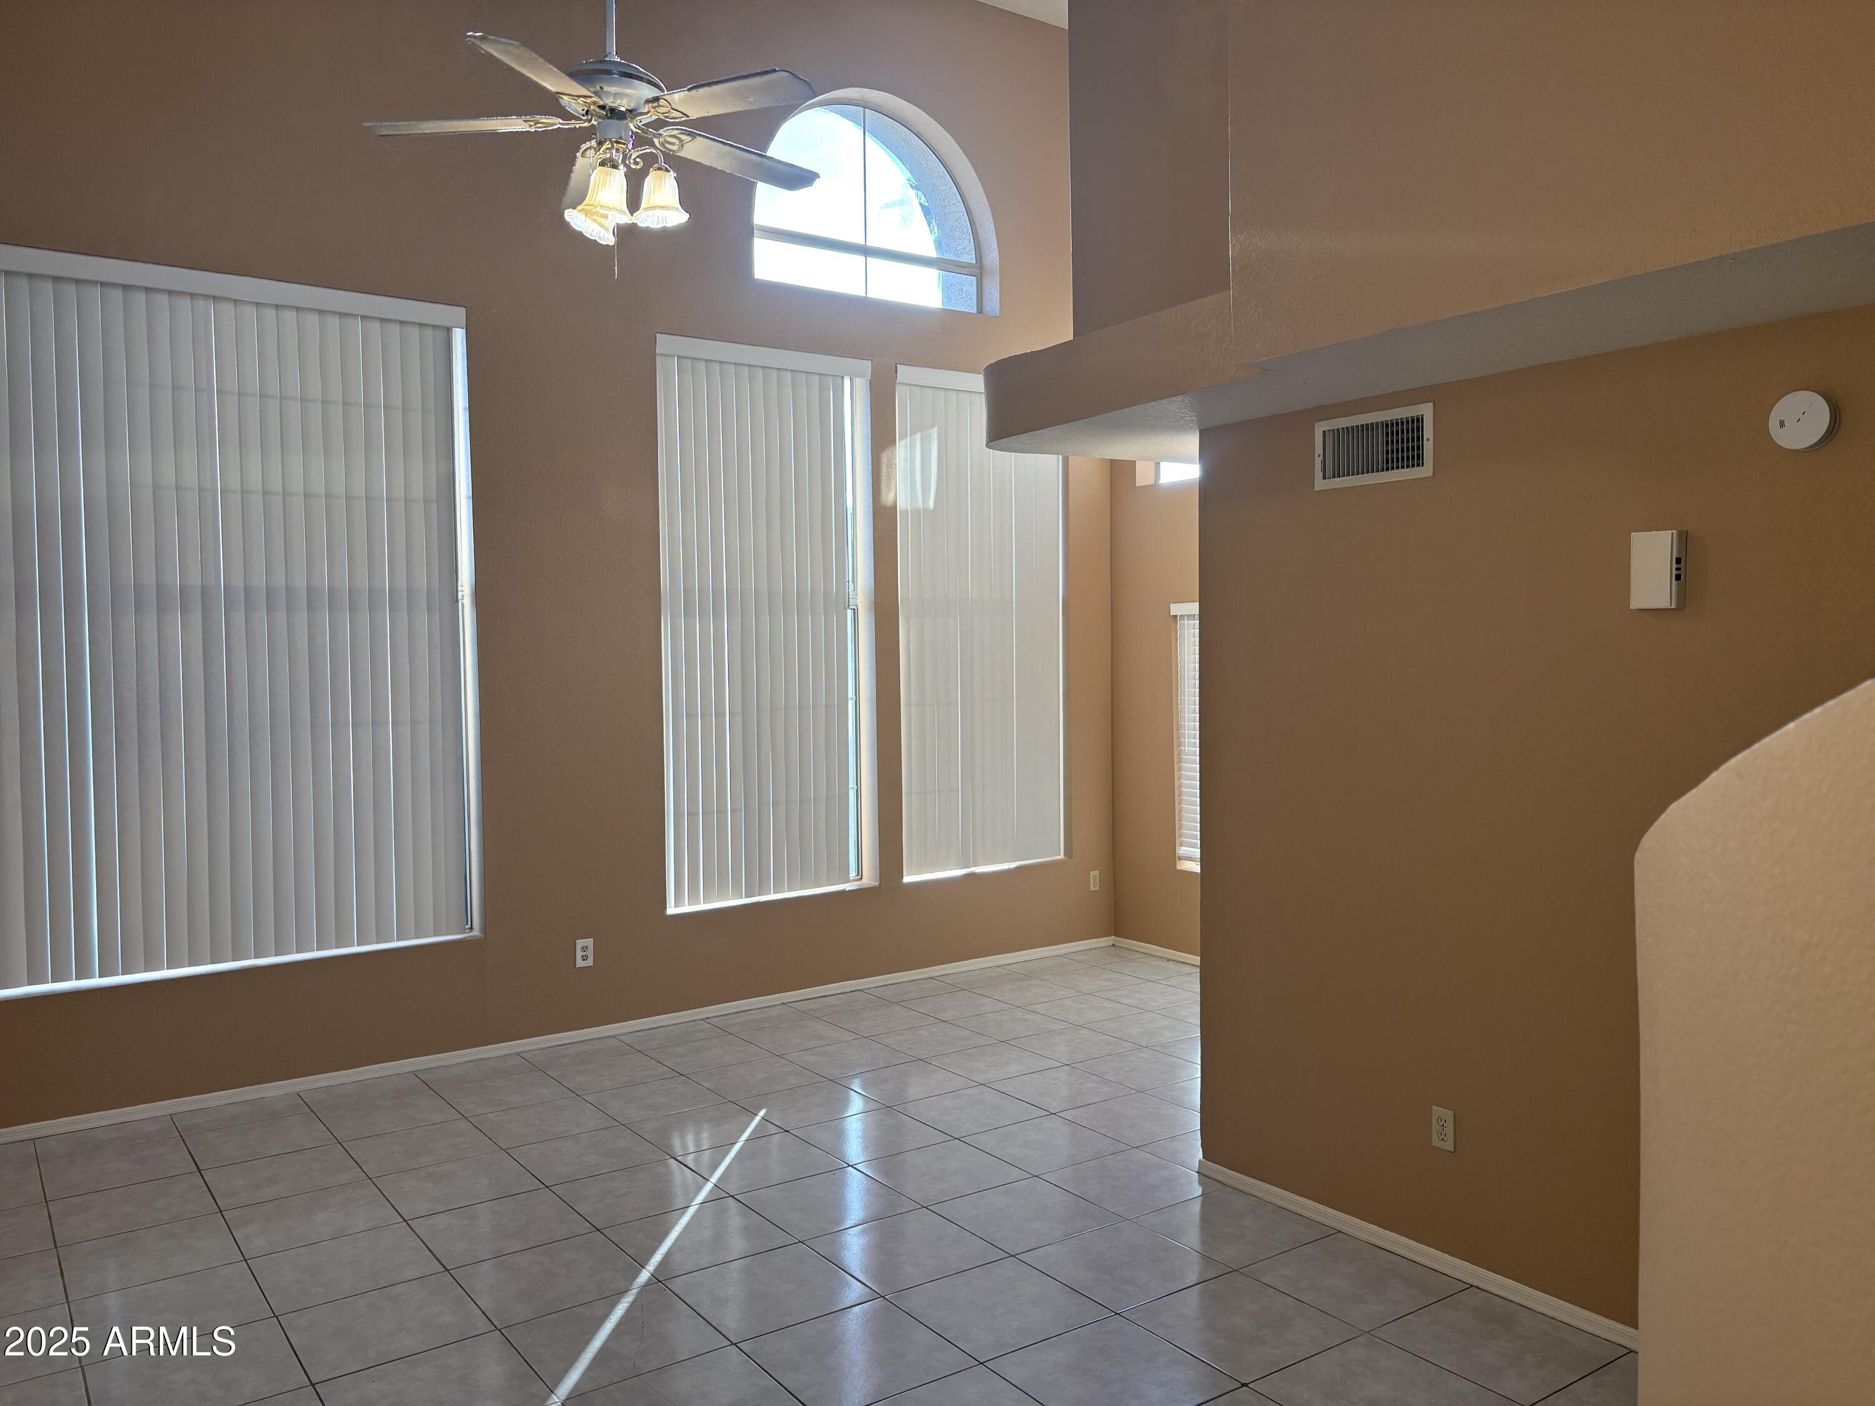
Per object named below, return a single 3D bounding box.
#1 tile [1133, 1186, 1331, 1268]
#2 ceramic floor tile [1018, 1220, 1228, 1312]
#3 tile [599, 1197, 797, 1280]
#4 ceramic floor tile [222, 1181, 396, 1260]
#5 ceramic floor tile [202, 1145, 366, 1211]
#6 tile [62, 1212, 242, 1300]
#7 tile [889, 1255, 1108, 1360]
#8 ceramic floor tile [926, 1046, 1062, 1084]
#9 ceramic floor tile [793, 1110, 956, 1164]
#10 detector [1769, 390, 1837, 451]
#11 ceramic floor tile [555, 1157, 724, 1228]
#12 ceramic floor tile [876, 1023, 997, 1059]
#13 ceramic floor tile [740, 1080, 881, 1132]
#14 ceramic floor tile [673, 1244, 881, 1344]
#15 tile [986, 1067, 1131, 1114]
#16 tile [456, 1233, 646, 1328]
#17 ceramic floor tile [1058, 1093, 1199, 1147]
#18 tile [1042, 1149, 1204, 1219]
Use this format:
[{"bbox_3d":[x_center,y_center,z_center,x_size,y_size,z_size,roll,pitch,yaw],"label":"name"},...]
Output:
[{"bbox_3d":[0.908,1.604,4.321,0.447,0.010,0.447,-2,2,-35],"label":"tile"},{"bbox_3d":[0.530,1.596,4.004,0.443,0.010,0.443,-2,2,-35],"label":"ceramic floor tile"},{"bbox_3d":[-0.715,1.609,4.225,0.443,0.010,0.443,-2,2,-35],"label":"tile"},{"bbox_3d":[-1.974,1.622,4.446,0.447,0.010,0.447,-2,2,-35],"label":"ceramic floor tile"},{"bbox_3d":[-2.233,1.614,4.813,0.447,0.010,0.447,-2,2,-35],"label":"ceramic floor tile"},{"bbox_3d":[-2.351,1.649,4.217,0.448,0.010,0.448,-2,2,-35],"label":"tile"},{"bbox_3d":[0.166,1.631,3.804,0.447,0.010,0.447,-2,2,-35],"label":"tile"},{"bbox_3d":[0.242,1.550,6.040,0.449,0.010,0.447,-2,2,-35],"label":"ceramic floor tile"},{"bbox_3d":[-0.244,1.589,5.172,0.447,0.010,0.447,-2,2,-35],"label":"ceramic floor tile"},{"bbox_3d":[1.886,-0.615,3.069,0.042,0.132,0.132,-2,2,-35],"label":"detector"},{"bbox_3d":[-0.971,1.601,4.592,0.443,0.010,0.443,-2,2,-35],"label":"ceramic floor tile"},{"bbox_3d":[-0.023,1.542,6.404,0.448,0.010,0.448,-2,2,-35],"label":"ceramic floor tile"},{"bbox_3d":[-0.503,1.578,5.515,0.448,0.010,0.448,-2,2,-35],"label":"ceramic floor tile"},{"bbox_3d":[-0.462,1.631,3.887,0.448,0.010,0.448,-2,2,-35],"label":"ceramic floor tile"},{"bbox_3d":[0.496,1.558,5.665,0.448,0.010,0.448,-2,2,-35],"label":"tile"},{"bbox_3d":[-1.092,1.637,3.997,0.448,0.010,0.448,-2,2,-35],"label":"tile"},{"bbox_3d":[0.751,1.552,5.248,0.443,0.010,0.443,-2,2,-35],"label":"ceramic floor tile"},{"bbox_3d":[0.647,1.591,4.686,0.449,0.010,0.447,-2,2,-35],"label":"tile"}]

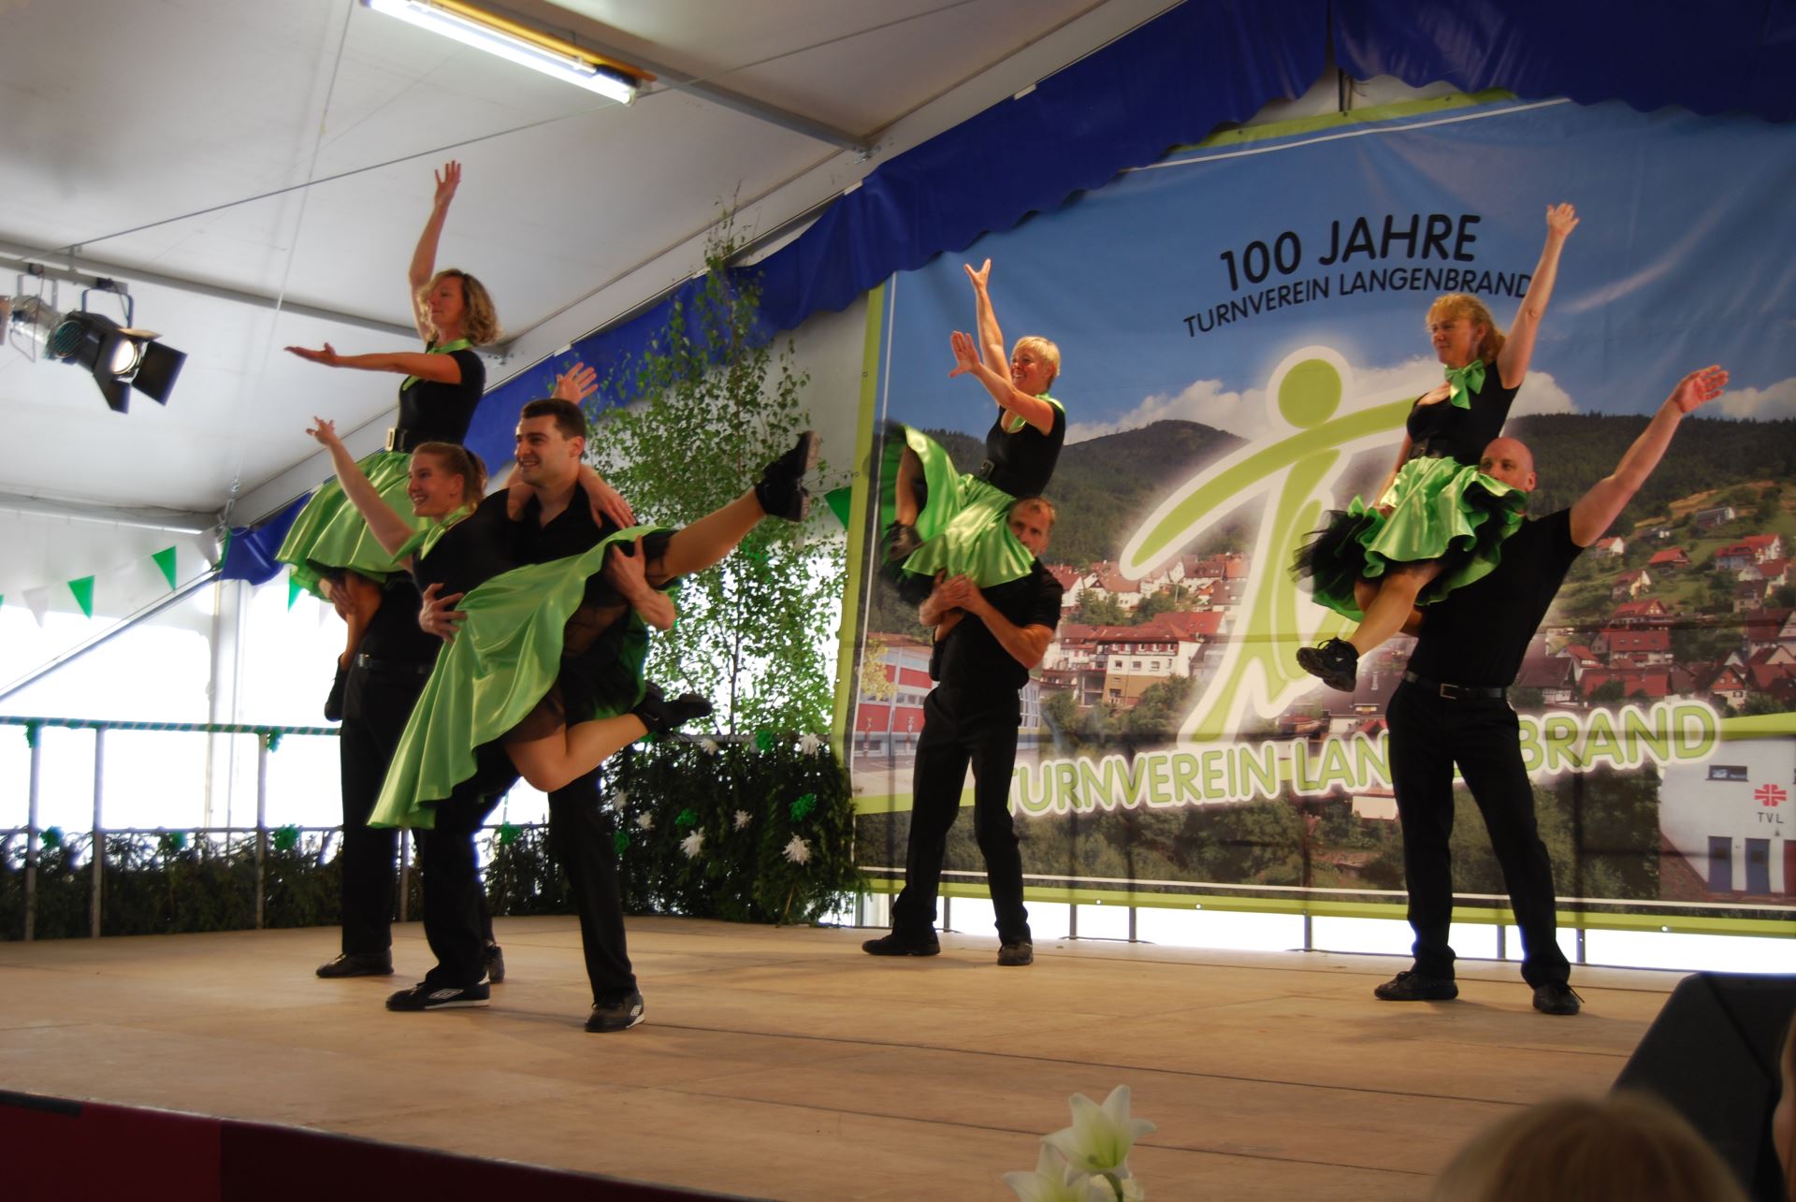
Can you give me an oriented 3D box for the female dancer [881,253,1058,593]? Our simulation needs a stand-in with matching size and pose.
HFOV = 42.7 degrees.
[{"bbox_3d":[0.286,-0.534,8.580,0.720,1.450,0.540,4,-6,-40],"label":"female dancer"}]

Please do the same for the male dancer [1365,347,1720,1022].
[{"bbox_3d":[2.047,0.296,7.200,1.050,1.950,0.780,-3,-6,42],"label":"male dancer"}]

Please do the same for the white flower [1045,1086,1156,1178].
[{"bbox_3d":[0.258,0.676,2.920,0.140,0.115,0.135,-3,-6,35],"label":"white flower"}]

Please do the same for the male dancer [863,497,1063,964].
[{"bbox_3d":[0.261,0.495,8.820,0.650,1.770,0.700,-3,-6,42],"label":"male dancer"}]

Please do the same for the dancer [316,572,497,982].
[{"bbox_3d":[-1.649,0.375,7.770,0.620,1.800,0.700,-2,-5,32],"label":"dancer"}]

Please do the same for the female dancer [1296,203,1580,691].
[{"bbox_3d":[1.667,-0.493,7.080,0.820,1.510,0.650,4,-6,-38],"label":"female dancer"}]

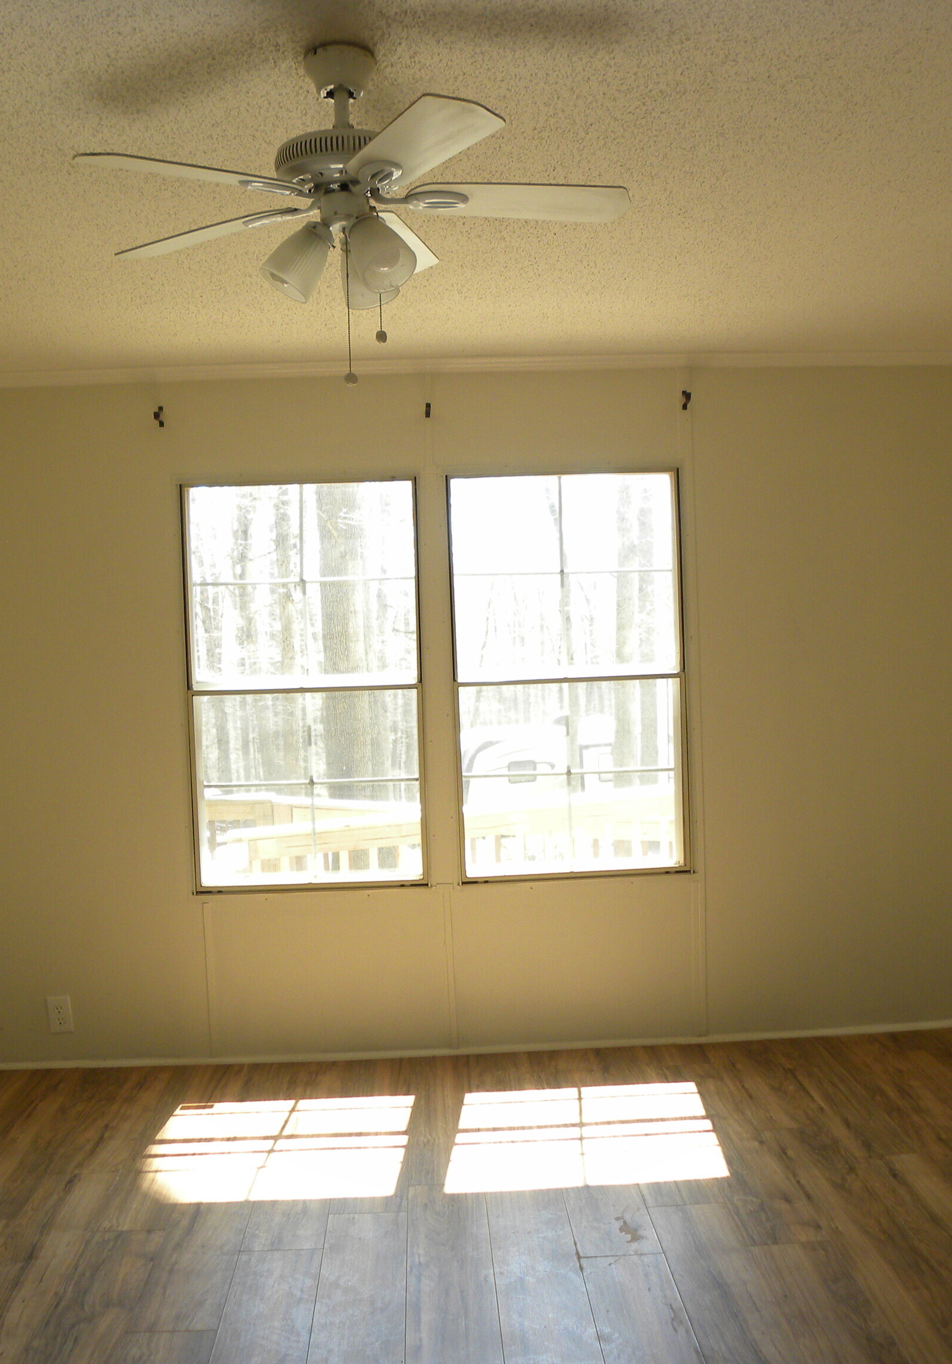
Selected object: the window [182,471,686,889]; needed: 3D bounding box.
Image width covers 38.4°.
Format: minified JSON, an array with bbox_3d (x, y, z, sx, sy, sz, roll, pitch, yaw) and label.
[{"bbox_3d":[-0.120,-0.003,4.448,1.623,1.320,0.090,-2,4,-2],"label":"window"}]

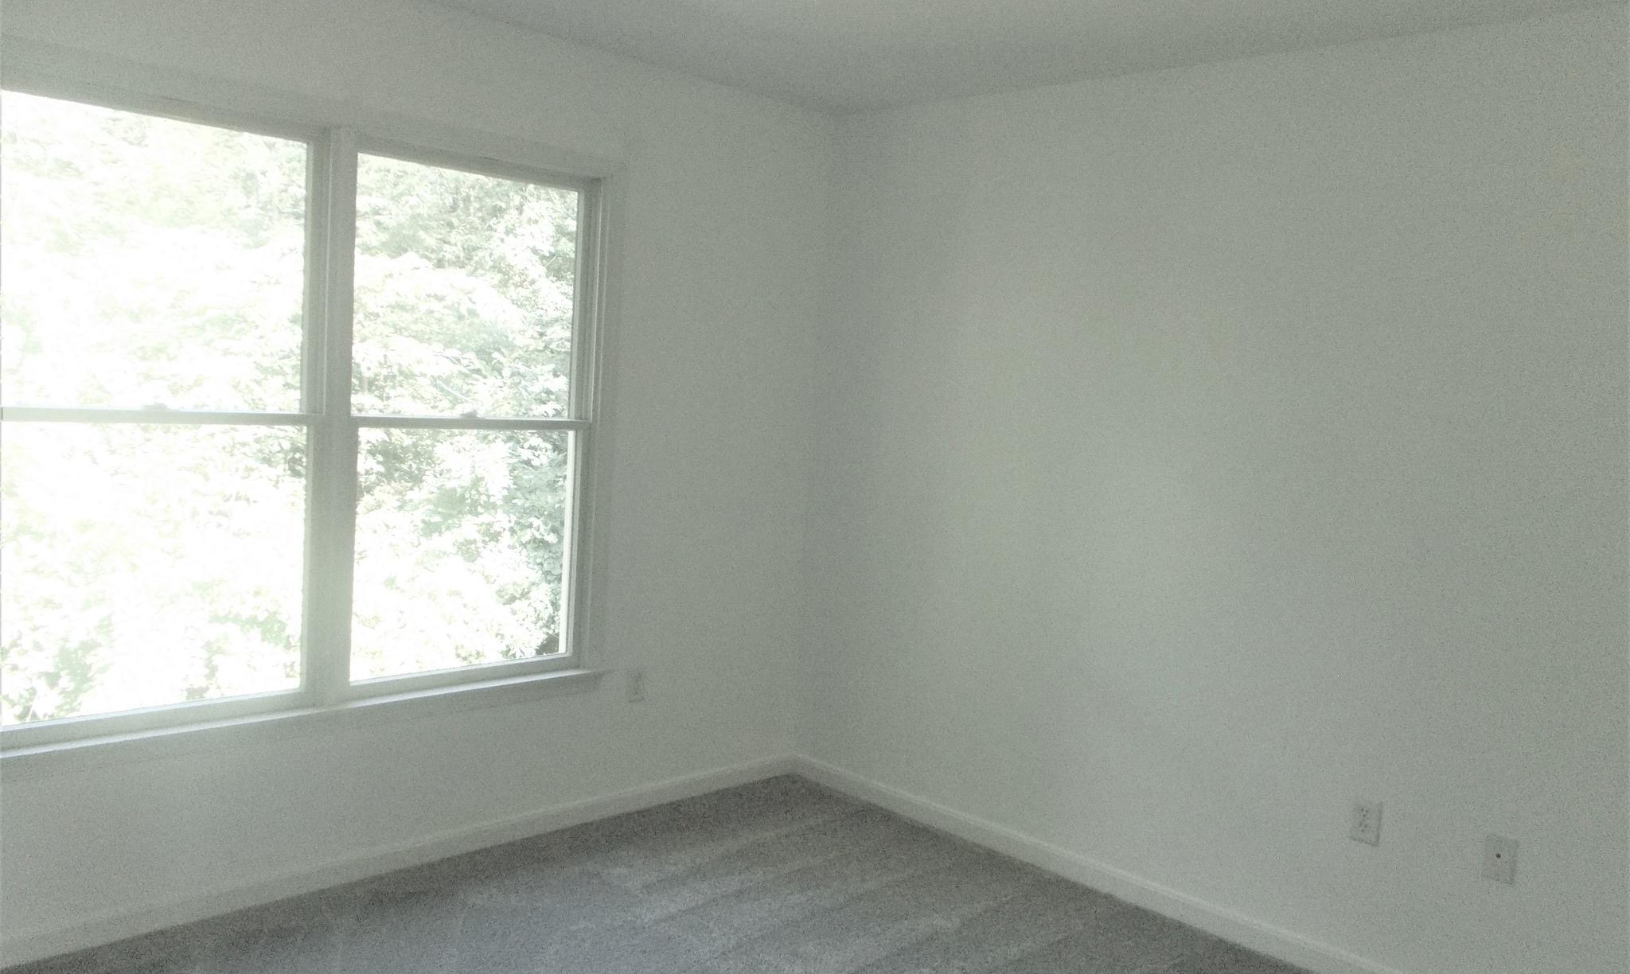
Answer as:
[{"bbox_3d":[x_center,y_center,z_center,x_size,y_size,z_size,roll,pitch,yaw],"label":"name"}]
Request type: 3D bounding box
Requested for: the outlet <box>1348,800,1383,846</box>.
[{"bbox_3d":[1.423,0.868,3.166,0.071,0.114,0.010,8,7,44],"label":"outlet"}]

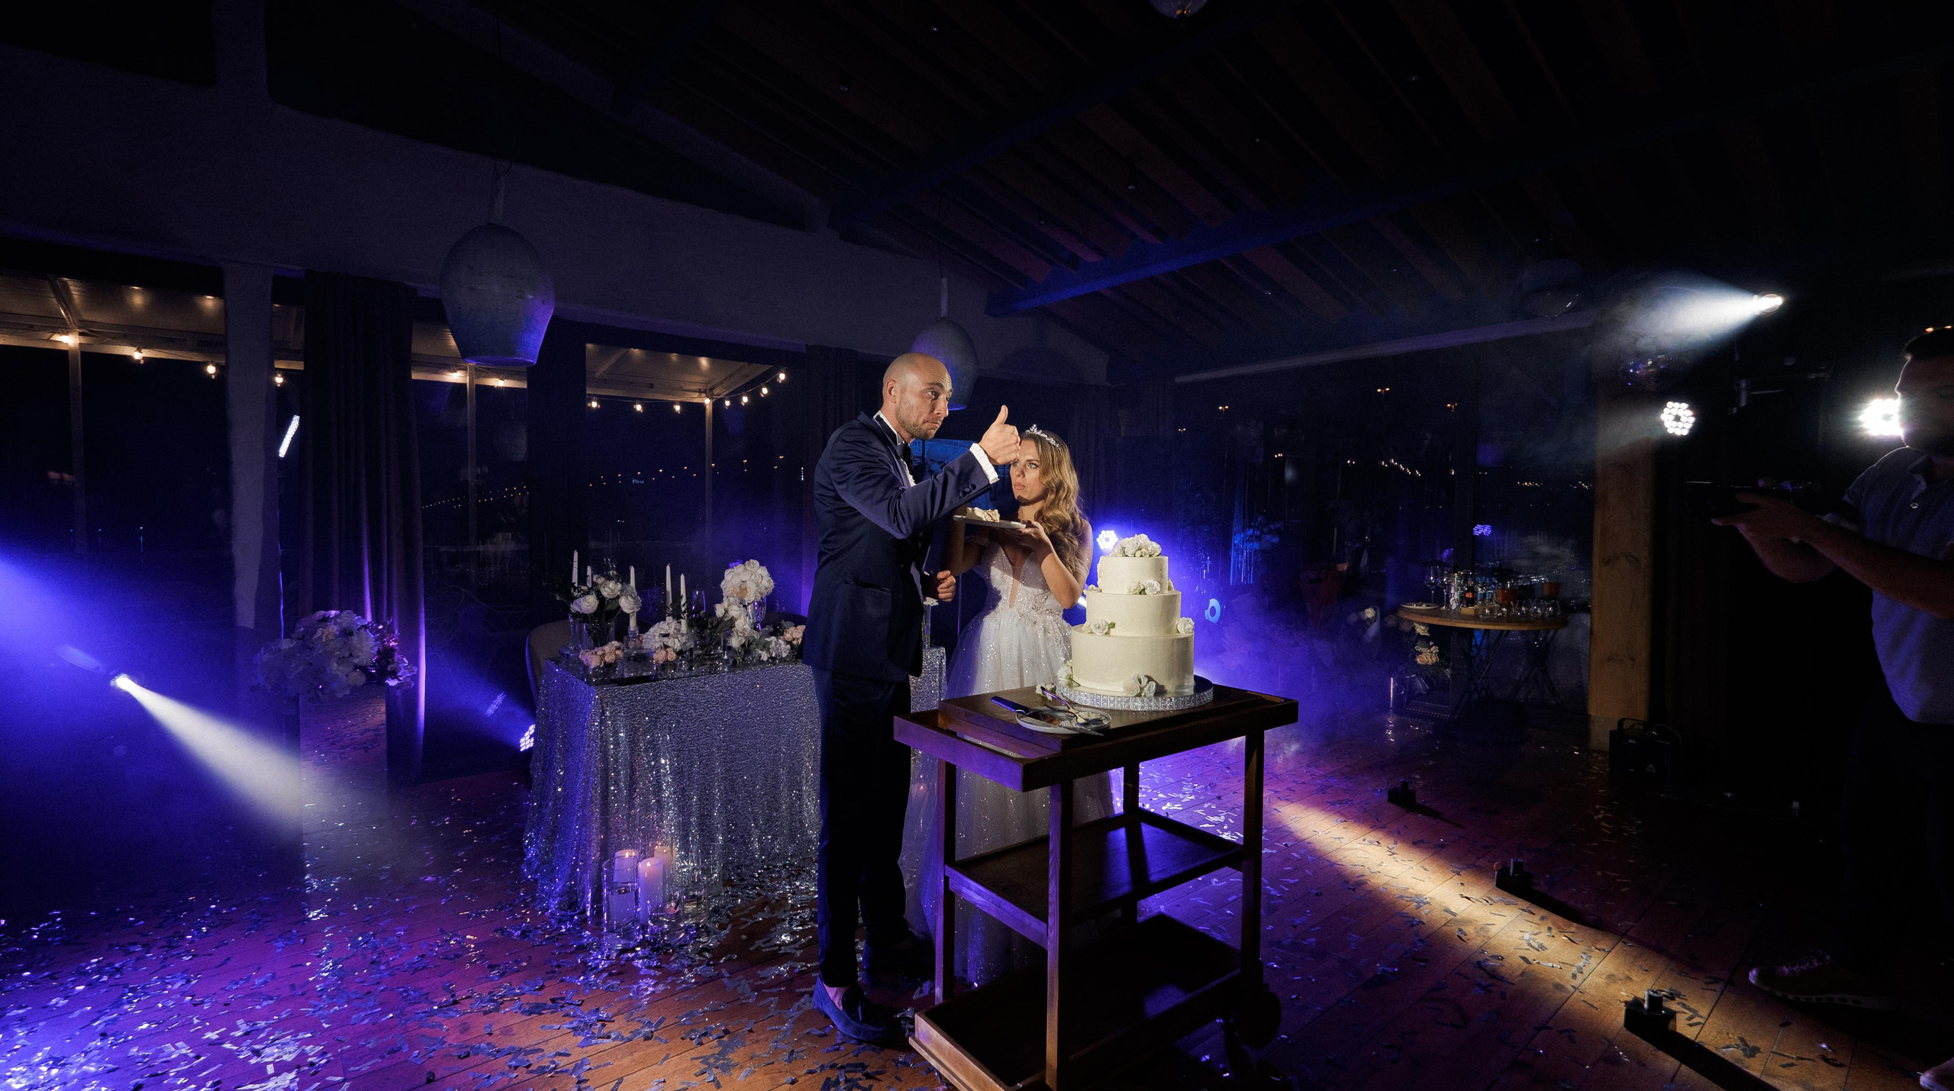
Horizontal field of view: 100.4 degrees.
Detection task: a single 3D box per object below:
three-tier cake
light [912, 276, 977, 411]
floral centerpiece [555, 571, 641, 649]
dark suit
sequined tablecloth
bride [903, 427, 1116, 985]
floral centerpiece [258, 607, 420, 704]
[{"bbox_3d":[0.418,0.173,2.203,0.340,0.415,0.340,1,1,0],"label":"three-tier cake"},{"bbox_3d":[-0.182,-1.210,4.880,0.400,0.800,0.400,1,1,0],"label":"light"},{"bbox_3d":[-1.483,0.281,3.175,0.310,0.350,0.290,0,1,-37],"label":"floral centerpiece"},{"bbox_3d":[-0.195,0.426,2.208,0.500,1.550,0.510,1,1,14],"label":"dark suit"},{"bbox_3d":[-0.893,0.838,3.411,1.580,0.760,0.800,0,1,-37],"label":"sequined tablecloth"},{"bbox_3d":[0.115,0.438,2.568,0.700,1.610,0.700,1,1,22],"label":"bride"},{"bbox_3d":[-2.254,0.383,2.857,0.480,0.310,0.430,0,1,-37],"label":"floral centerpiece"}]

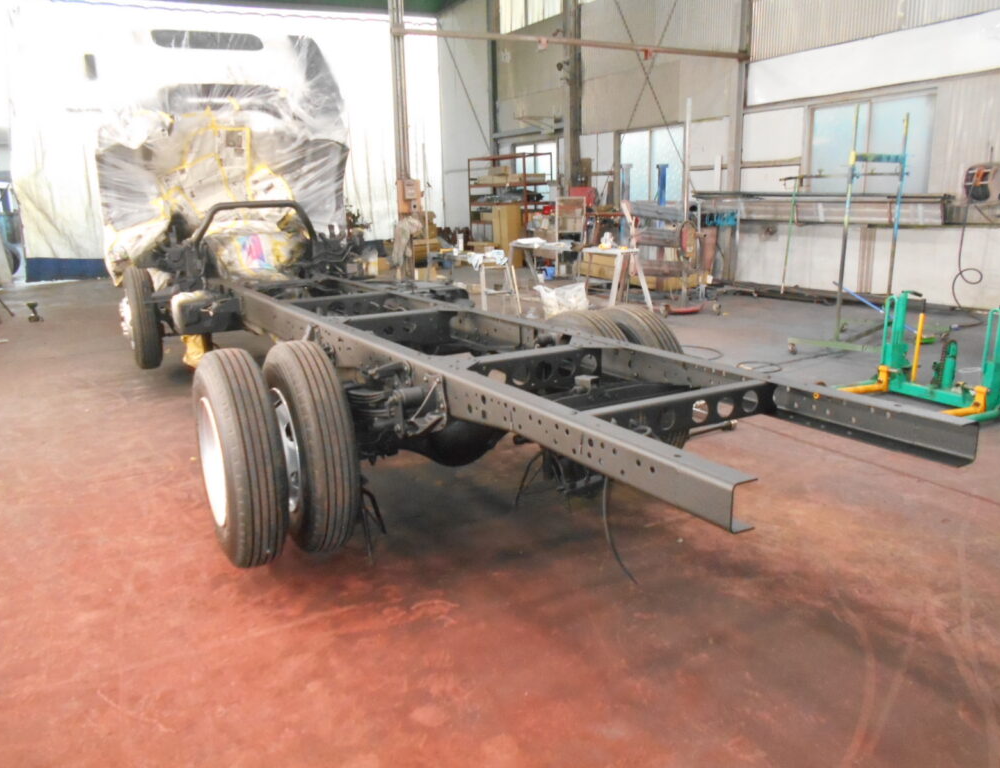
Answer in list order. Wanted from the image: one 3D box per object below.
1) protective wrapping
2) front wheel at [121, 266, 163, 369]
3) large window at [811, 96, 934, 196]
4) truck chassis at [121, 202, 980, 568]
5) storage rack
[{"bbox_3d":[-2.626,-2.104,7.328,2.150,2.020,1.500,-8,15,-29],"label":"protective wrapping"},{"bbox_3d":[-2.933,-0.535,6.287,0.260,0.820,0.820,-8,15,-29],"label":"front wheel"},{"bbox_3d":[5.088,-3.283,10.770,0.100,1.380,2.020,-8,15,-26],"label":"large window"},{"bbox_3d":[-0.903,-0.407,4.702,2.250,1.356,7.000,-8,15,-29],"label":"truck chassis"},{"bbox_3d":[0.219,-4.112,18.225,0.709,2.420,2.559,-9,15,-29],"label":"storage rack"}]

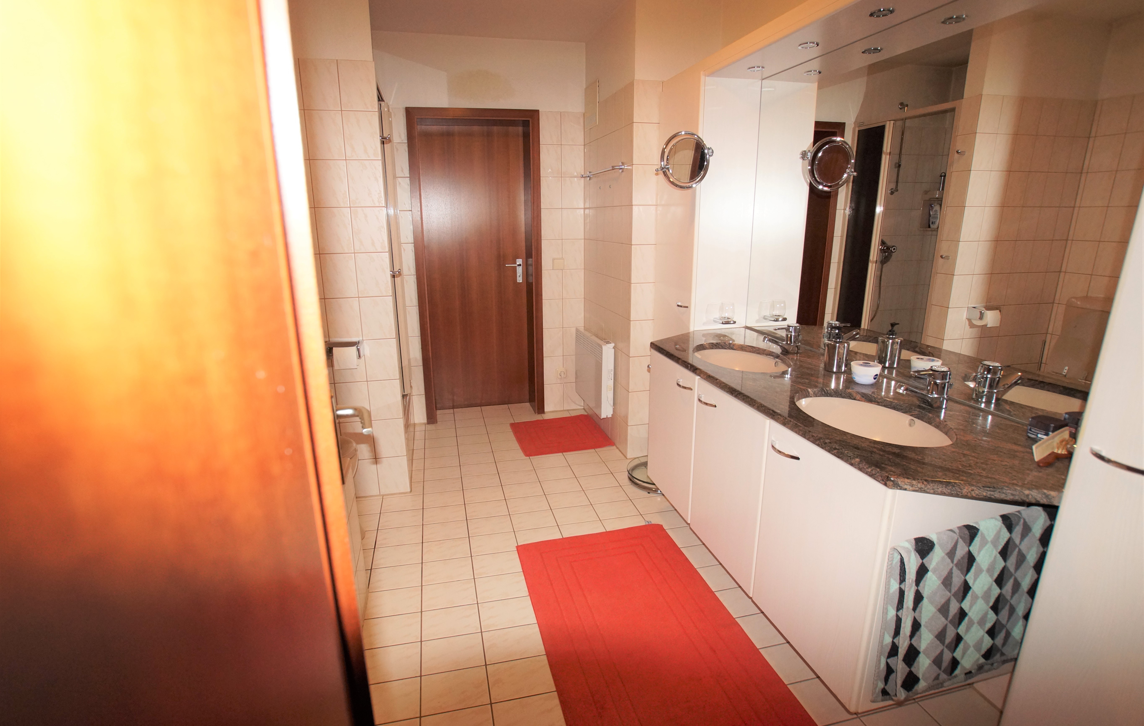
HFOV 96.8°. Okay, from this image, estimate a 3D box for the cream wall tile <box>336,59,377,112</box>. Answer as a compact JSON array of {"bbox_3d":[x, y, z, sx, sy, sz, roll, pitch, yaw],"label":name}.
[{"bbox_3d":[-0.917,-1.186,2.184,0.150,0.200,0.010,-3,15,-14],"label":"cream wall tile"}]

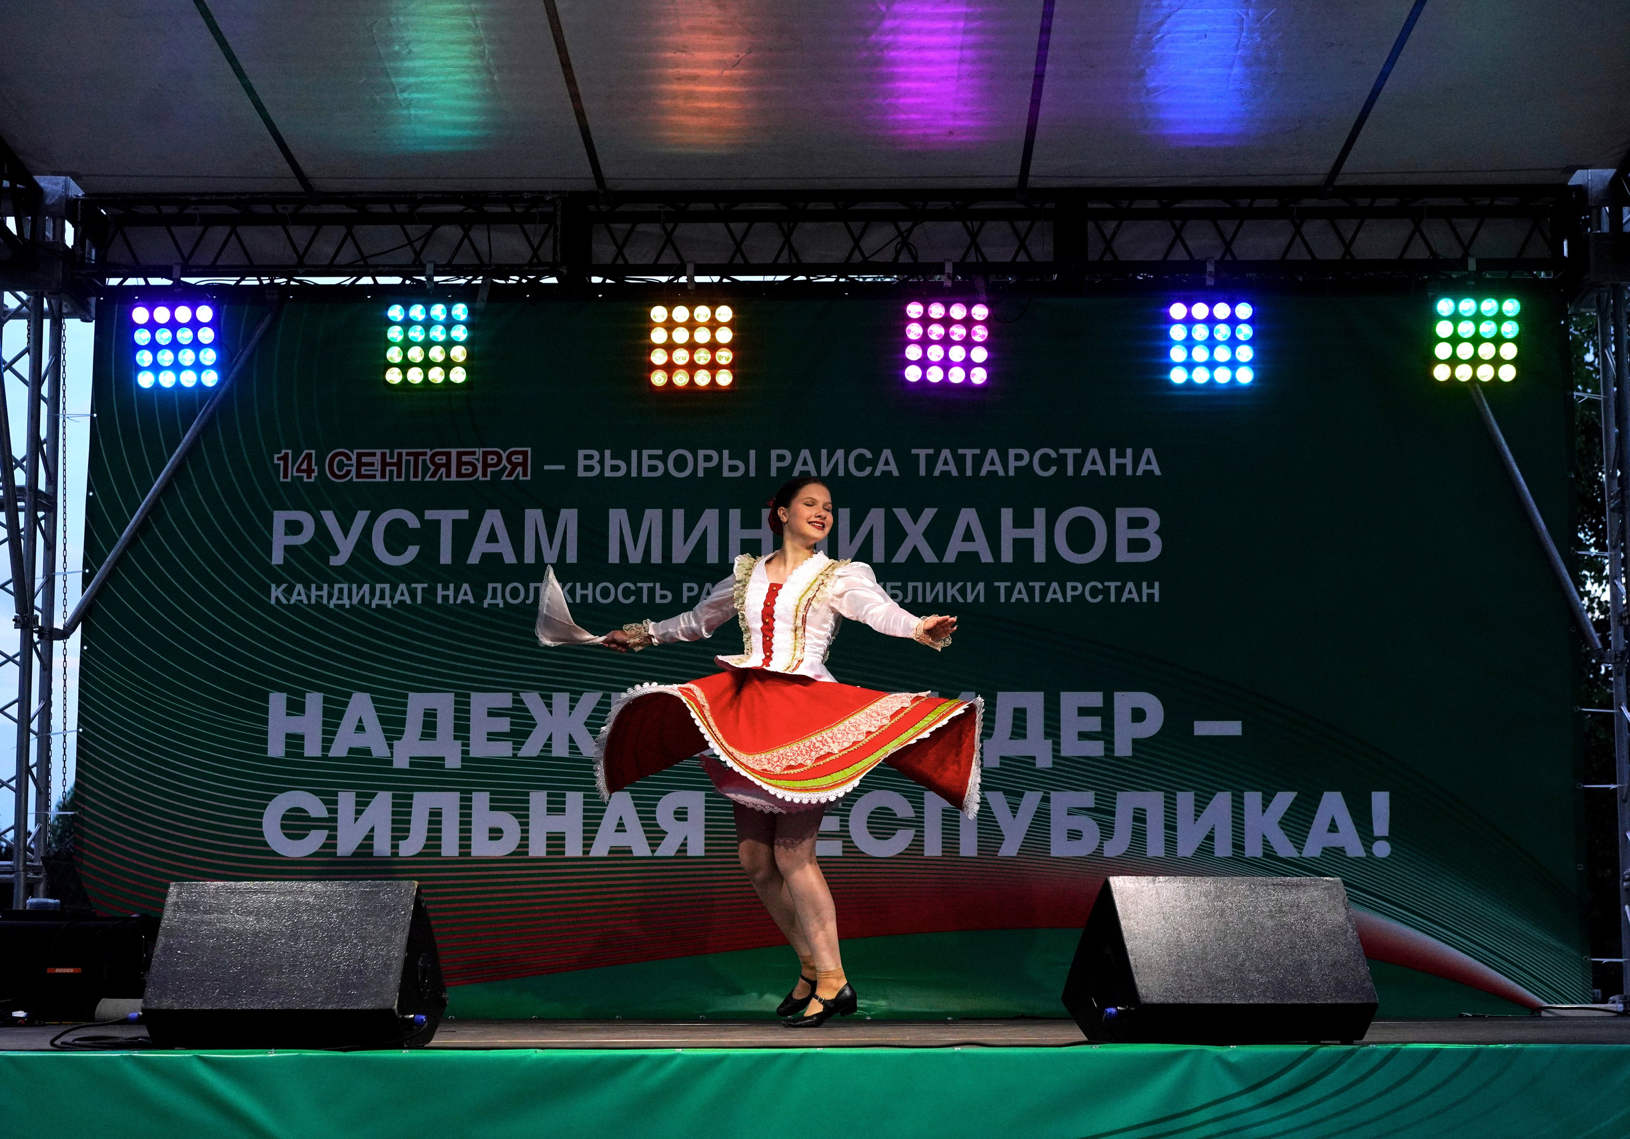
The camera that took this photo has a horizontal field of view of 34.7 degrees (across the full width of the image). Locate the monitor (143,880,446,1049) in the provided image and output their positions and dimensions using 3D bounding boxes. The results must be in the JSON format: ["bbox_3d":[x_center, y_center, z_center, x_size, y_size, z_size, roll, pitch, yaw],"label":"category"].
[{"bbox_3d":[-1.228,0.942,6.225,0.600,0.382,0.494,-1,-9,5],"label":"monitor"}]

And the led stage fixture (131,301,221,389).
[{"bbox_3d":[-2.581,-0.902,10.536,0.350,0.350,0.140,0,12,3],"label":"led stage fixture"}]

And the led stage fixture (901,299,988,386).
[{"bbox_3d":[0.528,-0.906,10.456,0.350,0.350,0.140,0,-6,1],"label":"led stage fixture"}]

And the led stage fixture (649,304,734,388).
[{"bbox_3d":[-0.496,-0.898,10.485,0.350,0.350,0.140,0,-7,0],"label":"led stage fixture"}]

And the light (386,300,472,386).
[{"bbox_3d":[-1.558,-0.907,10.493,0.350,0.350,0.140,-1,-9,3],"label":"light"}]

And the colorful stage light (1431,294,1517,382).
[{"bbox_3d":[2.620,-0.910,10.344,0.350,0.350,0.140,0,11,-2],"label":"colorful stage light"}]

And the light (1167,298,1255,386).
[{"bbox_3d":[1.580,-0.899,10.389,0.350,0.350,0.140,0,-6,1],"label":"light"}]

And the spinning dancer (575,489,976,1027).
[{"bbox_3d":[-0.096,0.544,8.000,1.200,1.685,0.950,-4,-10,23],"label":"spinning dancer"}]

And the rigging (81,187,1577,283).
[{"bbox_3d":[0.046,-1.331,10.650,6.000,0.345,0.345,0,-9,1],"label":"rigging"}]

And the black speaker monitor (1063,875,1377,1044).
[{"bbox_3d":[0.954,0.927,6.213,0.600,0.382,0.494,2,-9,-14],"label":"black speaker monitor"}]

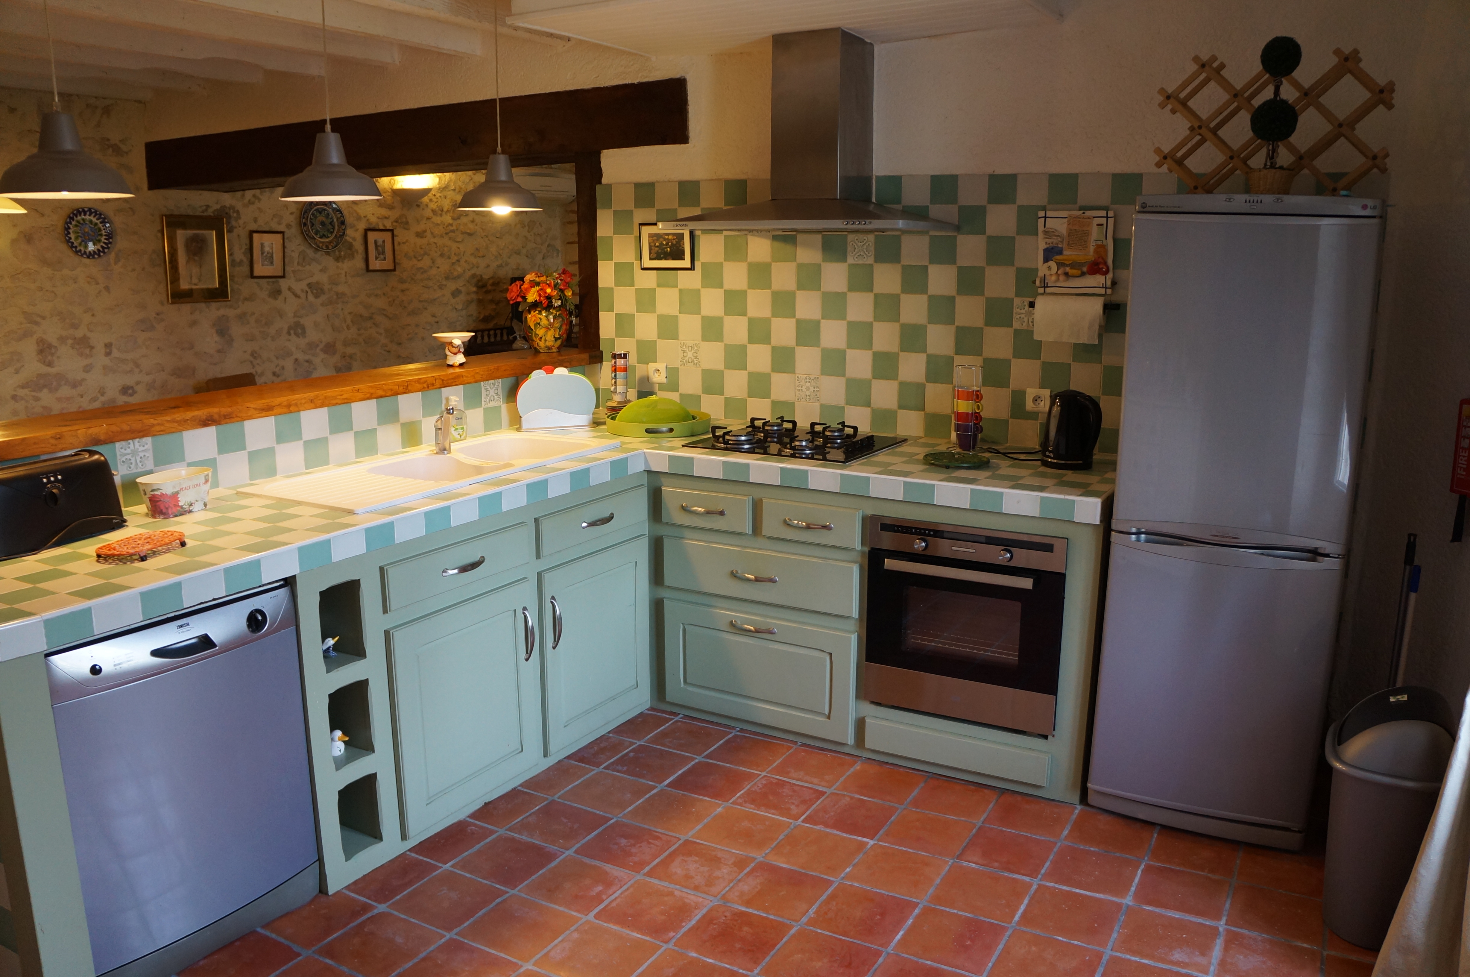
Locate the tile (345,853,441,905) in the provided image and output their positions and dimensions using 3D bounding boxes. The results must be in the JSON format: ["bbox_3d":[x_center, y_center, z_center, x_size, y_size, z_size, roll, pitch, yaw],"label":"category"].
[{"bbox_3d":[-0.863,0.964,2.732,0.185,0.015,0.208,7,14,28],"label":"tile"}]

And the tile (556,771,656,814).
[{"bbox_3d":[-0.382,0.916,3.282,0.209,0.015,0.209,7,13,29],"label":"tile"}]

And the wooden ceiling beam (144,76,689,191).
[{"bbox_3d":[-1.554,-1.565,4.970,3.270,0.255,0.270,6,13,28],"label":"wooden ceiling beam"}]

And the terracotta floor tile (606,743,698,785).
[{"bbox_3d":[-0.262,0.859,3.404,0.212,0.017,0.209,6,13,29],"label":"terracotta floor tile"}]

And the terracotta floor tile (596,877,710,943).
[{"bbox_3d":[-0.194,1.005,2.610,0.212,0.017,0.209,6,13,29],"label":"terracotta floor tile"}]

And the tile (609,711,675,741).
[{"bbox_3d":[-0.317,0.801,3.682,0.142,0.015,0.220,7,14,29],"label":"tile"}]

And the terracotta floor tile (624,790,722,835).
[{"bbox_3d":[-0.172,0.910,3.081,0.208,0.015,0.208,7,14,28],"label":"terracotta floor tile"}]

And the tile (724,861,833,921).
[{"bbox_3d":[0.108,0.985,2.687,0.208,0.015,0.208,7,14,28],"label":"tile"}]

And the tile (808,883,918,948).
[{"bbox_3d":[0.302,1.013,2.608,0.220,0.015,0.220,7,14,29],"label":"tile"}]

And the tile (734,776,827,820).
[{"bbox_3d":[0.130,0.902,3.189,0.220,0.015,0.220,7,14,29],"label":"tile"}]

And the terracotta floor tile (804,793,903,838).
[{"bbox_3d":[0.325,0.920,3.077,0.212,0.017,0.209,6,13,29],"label":"terracotta floor tile"}]

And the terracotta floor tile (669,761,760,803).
[{"bbox_3d":[-0.060,0.874,3.266,0.208,0.015,0.208,7,14,28],"label":"terracotta floor tile"}]

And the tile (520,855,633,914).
[{"bbox_3d":[-0.388,0.987,2.732,0.220,0.015,0.220,7,14,29],"label":"tile"}]

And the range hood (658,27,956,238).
[{"bbox_3d":[0.250,-1.185,3.679,0.900,0.655,0.490,7,13,29],"label":"range hood"}]

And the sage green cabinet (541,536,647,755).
[{"bbox_3d":[-0.661,0.470,3.716,0.500,0.600,0.570,7,13,29],"label":"sage green cabinet"}]

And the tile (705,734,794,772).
[{"bbox_3d":[0.050,0.861,3.575,0.209,0.015,0.209,7,13,29],"label":"tile"}]

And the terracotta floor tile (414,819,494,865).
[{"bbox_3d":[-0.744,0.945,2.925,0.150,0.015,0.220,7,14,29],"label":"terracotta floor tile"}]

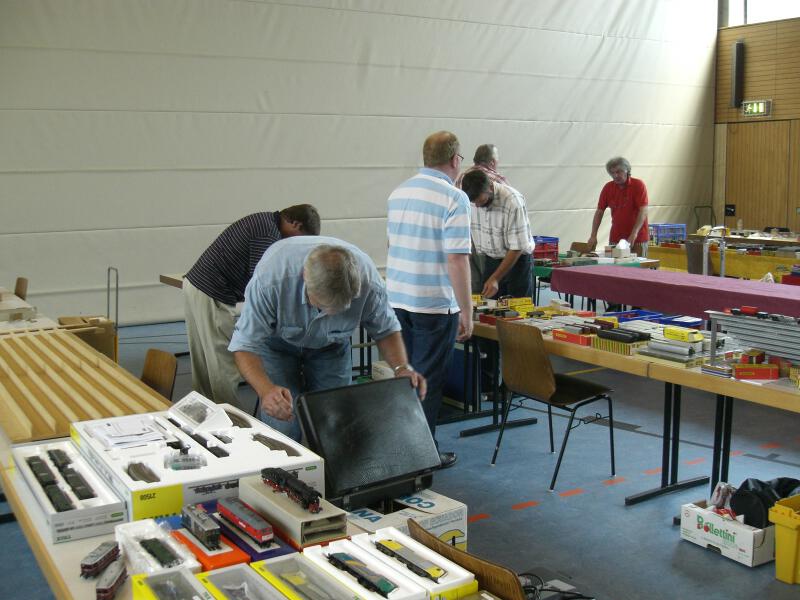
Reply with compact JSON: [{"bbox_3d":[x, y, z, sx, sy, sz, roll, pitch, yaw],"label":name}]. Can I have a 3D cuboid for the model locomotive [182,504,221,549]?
[{"bbox_3d":[-0.418,0.475,1.861,0.031,0.045,0.160,-5,9,-32],"label":"model locomotive"}]

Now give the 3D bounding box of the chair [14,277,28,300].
[{"bbox_3d":[-2.903,0.259,6.358,0.500,0.810,0.480,-5,9,-32],"label":"chair"}]

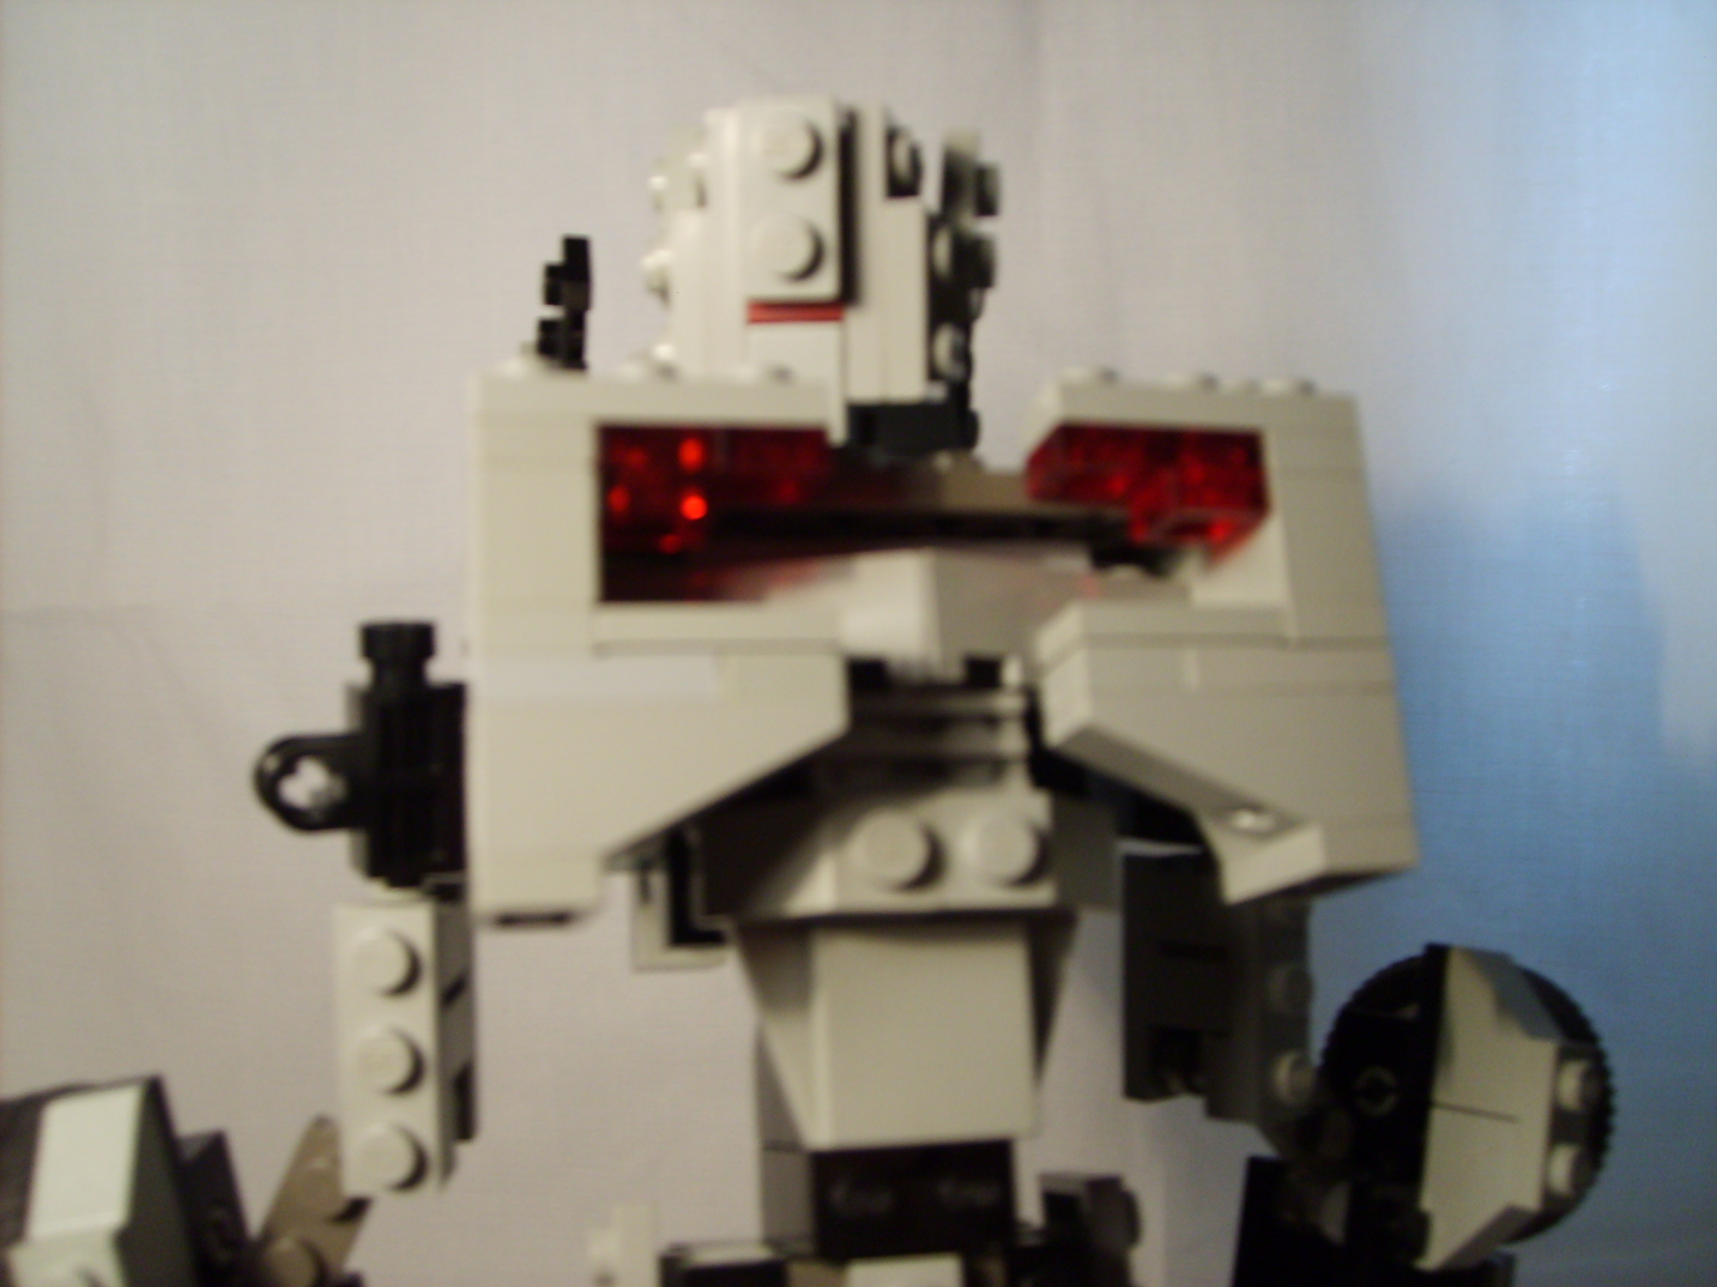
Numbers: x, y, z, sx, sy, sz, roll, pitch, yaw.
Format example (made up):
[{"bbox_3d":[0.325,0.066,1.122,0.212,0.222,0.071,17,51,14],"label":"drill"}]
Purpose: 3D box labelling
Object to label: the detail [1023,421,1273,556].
[{"bbox_3d":[0.021,-0.011,0.128,0.016,0.006,0.008,-1,-13,-12],"label":"detail"}]

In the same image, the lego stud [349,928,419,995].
[{"bbox_3d":[-0.039,0.026,0.141,0.005,0.005,0.002,1,-7,-6],"label":"lego stud"}]

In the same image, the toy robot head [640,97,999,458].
[{"bbox_3d":[-0.003,-0.030,0.142,0.023,0.025,0.019,-4,-8,17],"label":"toy robot head"}]

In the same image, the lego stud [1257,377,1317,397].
[{"bbox_3d":[0.034,-0.020,0.137,0.005,0.002,0.005,-1,-10,-13],"label":"lego stud"}]

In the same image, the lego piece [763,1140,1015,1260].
[{"bbox_3d":[0.002,0.046,0.144,0.016,0.009,0.015,0,-8,-14],"label":"lego piece"}]

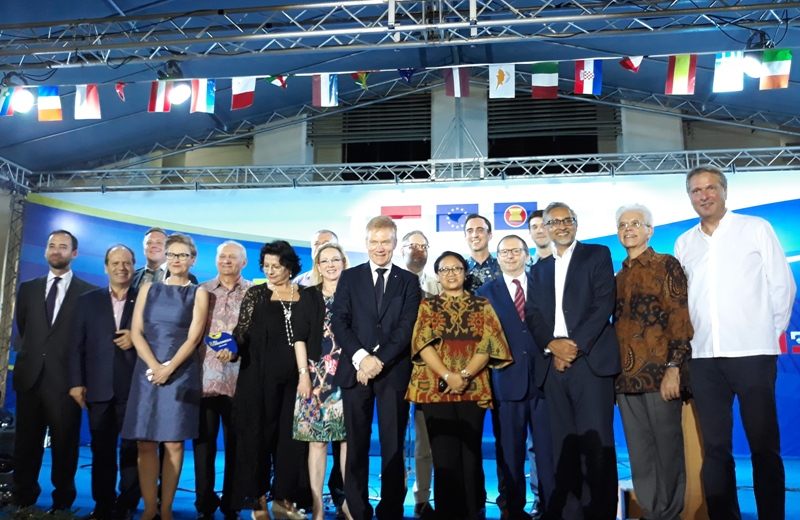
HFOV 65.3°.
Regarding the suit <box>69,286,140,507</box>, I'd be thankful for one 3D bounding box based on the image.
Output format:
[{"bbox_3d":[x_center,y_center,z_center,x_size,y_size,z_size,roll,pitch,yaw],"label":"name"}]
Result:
[{"bbox_3d":[-1.742,0.863,3.937,0.470,1.390,0.300,2,-10,-12],"label":"suit"}]

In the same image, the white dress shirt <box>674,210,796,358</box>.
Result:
[{"bbox_3d":[1.728,0.130,3.310,0.550,0.780,0.330,-8,-13,41],"label":"white dress shirt"}]

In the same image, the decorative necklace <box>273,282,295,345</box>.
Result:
[{"bbox_3d":[-0.719,0.308,3.807,0.130,0.370,0.130,3,-10,-18],"label":"decorative necklace"}]

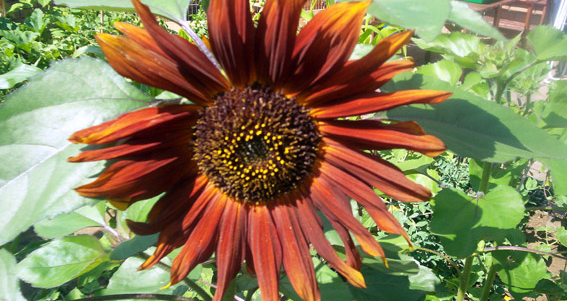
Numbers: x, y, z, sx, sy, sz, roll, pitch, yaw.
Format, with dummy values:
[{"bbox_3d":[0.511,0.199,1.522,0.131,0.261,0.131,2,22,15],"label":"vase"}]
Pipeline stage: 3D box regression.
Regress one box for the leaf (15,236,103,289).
[{"bbox_3d":[-0.206,0.102,0.550,0.085,0.020,0.048,-10,31,-17],"label":"leaf"}]

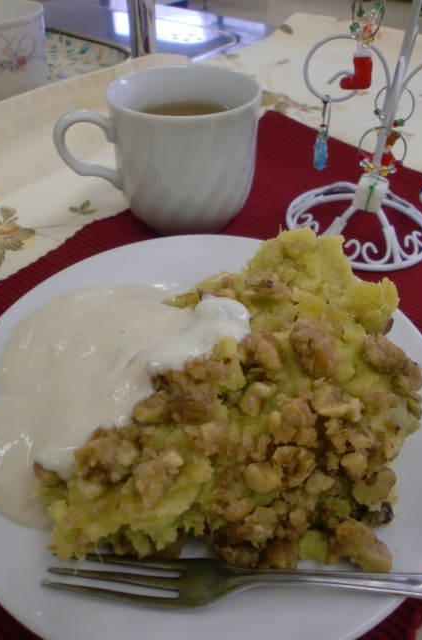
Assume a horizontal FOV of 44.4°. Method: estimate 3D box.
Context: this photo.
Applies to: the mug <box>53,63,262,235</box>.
[{"bbox_3d":[-0.034,-0.100,0.315,0.122,0.080,0.085,0,43,0],"label":"mug"}]

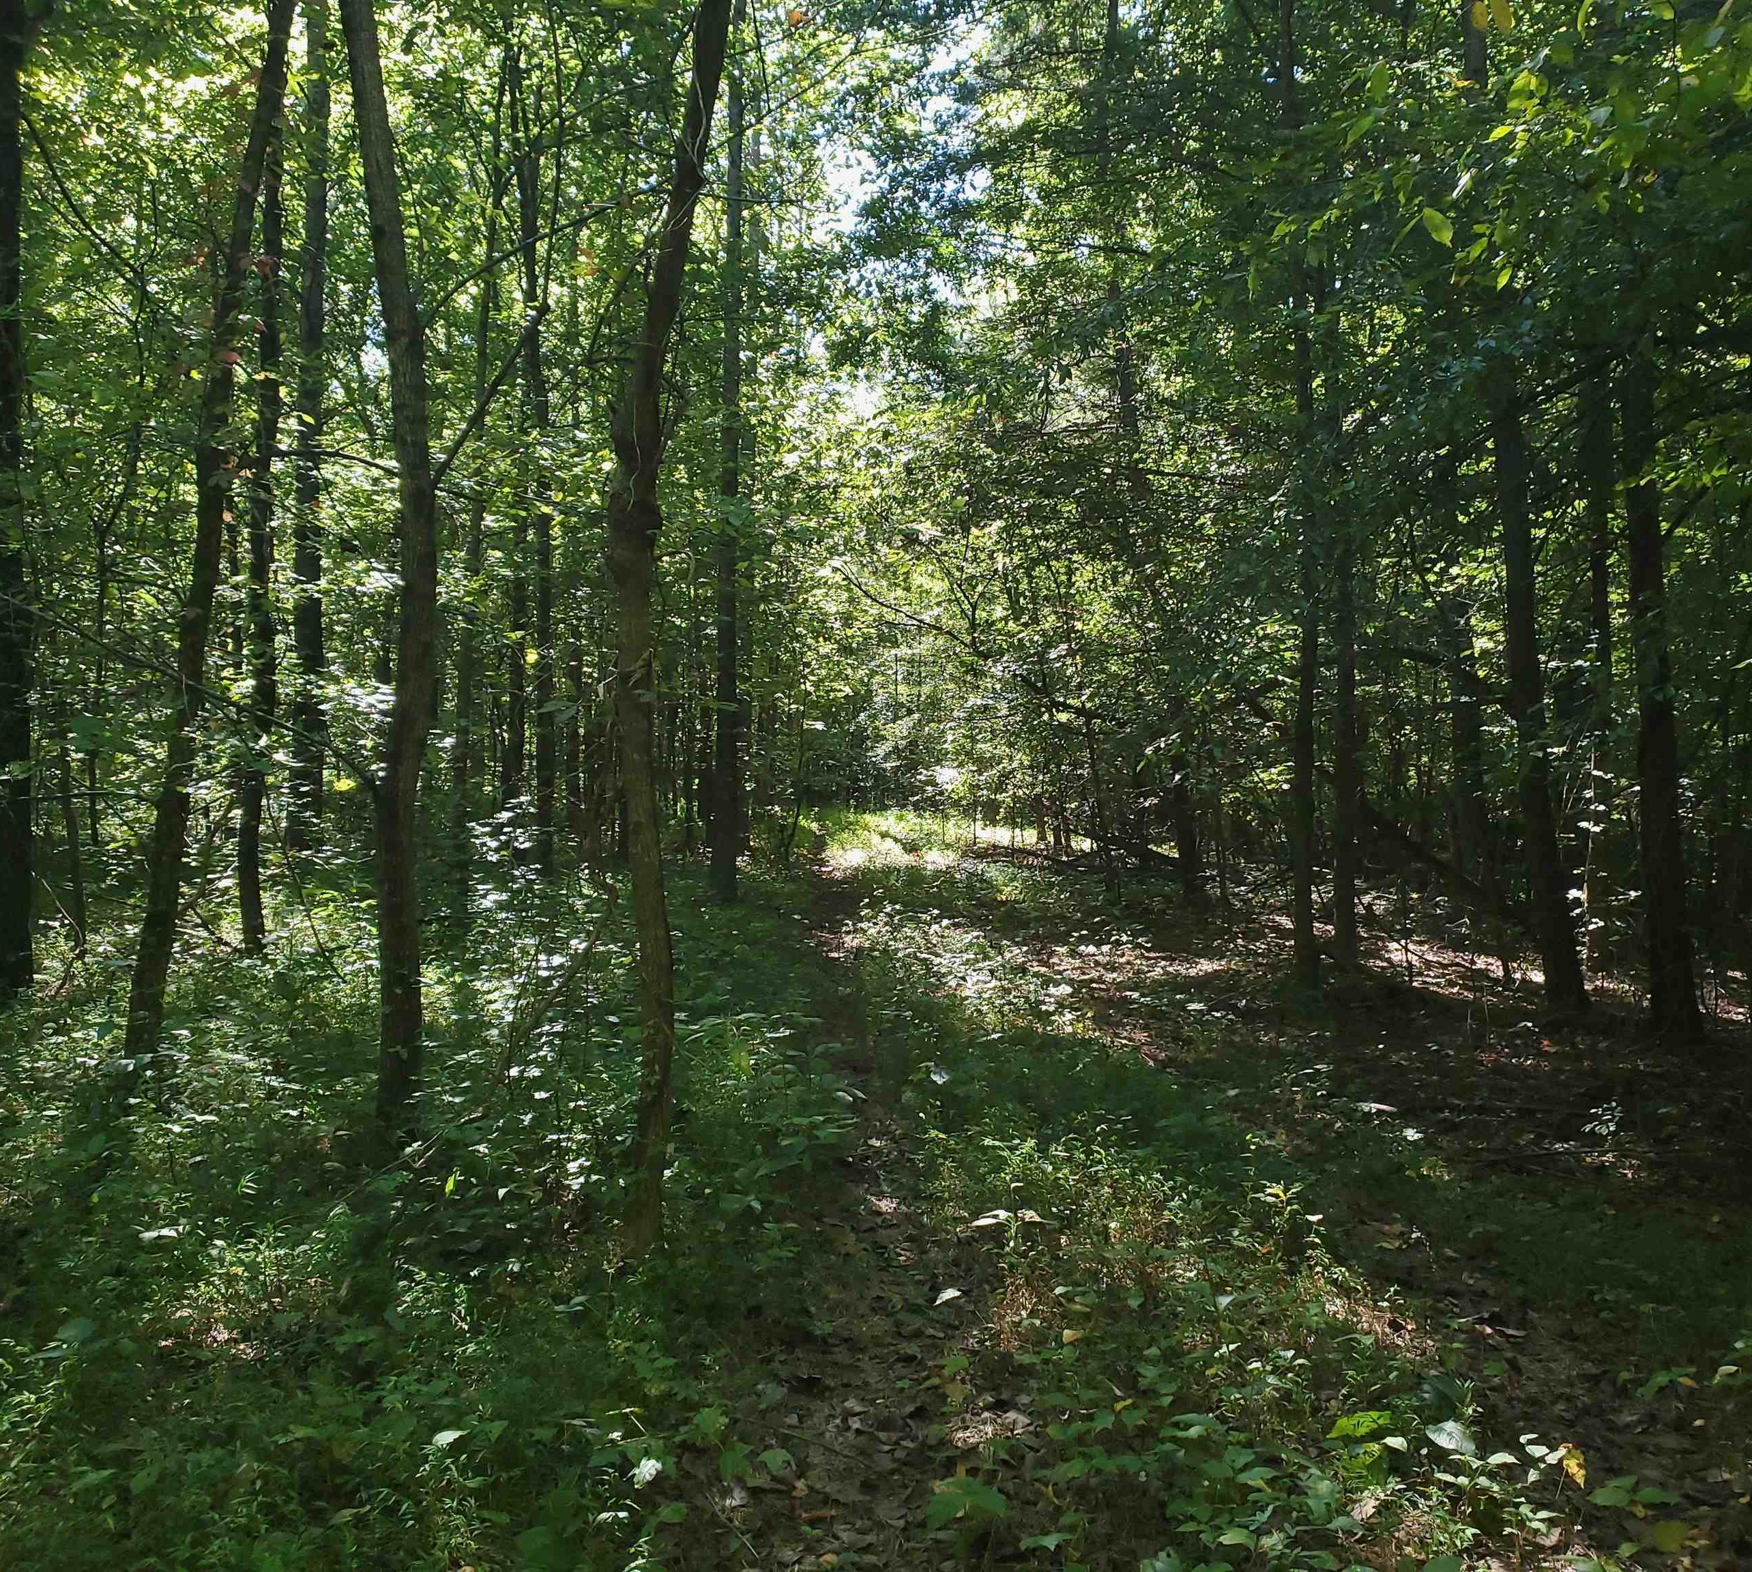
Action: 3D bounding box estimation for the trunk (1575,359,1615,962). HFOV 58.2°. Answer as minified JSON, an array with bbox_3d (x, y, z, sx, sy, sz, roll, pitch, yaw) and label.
[{"bbox_3d":[6.804,-1.115,14.884,0.220,5.630,0.220,0,-2,0],"label":"trunk"}]

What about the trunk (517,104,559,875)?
[{"bbox_3d":[-5.886,-5.141,27.199,0.360,13.470,0.360,-1,-2,0],"label":"trunk"}]

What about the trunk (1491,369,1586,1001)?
[{"bbox_3d":[4.891,-0.724,11.671,0.280,4.760,0.280,-4,-2,0],"label":"trunk"}]

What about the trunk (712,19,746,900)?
[{"bbox_3d":[-2.162,-4.770,23.493,0.340,13.060,0.340,0,-2,0],"label":"trunk"}]

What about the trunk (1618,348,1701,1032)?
[{"bbox_3d":[5.177,-0.630,10.468,0.290,4.560,0.290,-2,-2,0],"label":"trunk"}]

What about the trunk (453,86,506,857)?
[{"bbox_3d":[-7.621,-6.059,30.221,0.360,14.970,0.360,2,-2,0],"label":"trunk"}]

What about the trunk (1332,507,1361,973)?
[{"bbox_3d":[4.549,-0.494,15.265,0.200,4.360,0.200,0,-2,0],"label":"trunk"}]

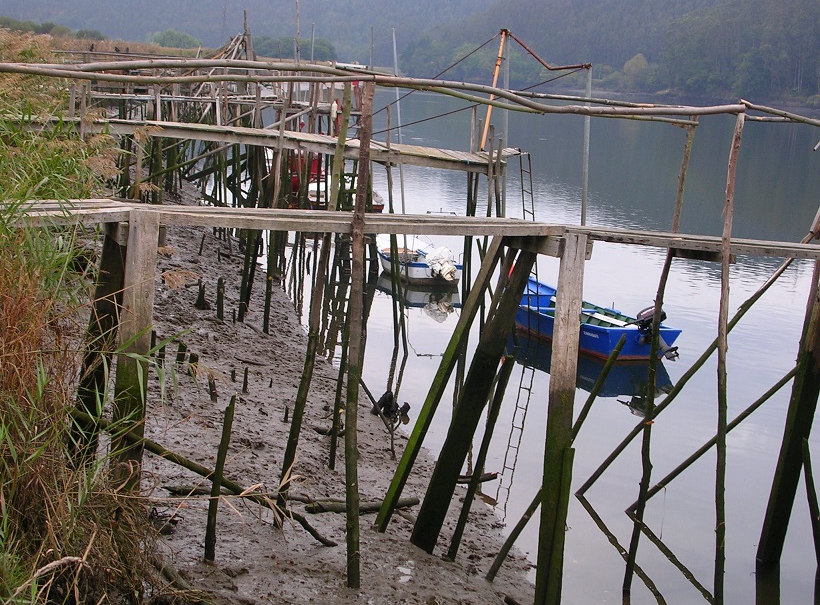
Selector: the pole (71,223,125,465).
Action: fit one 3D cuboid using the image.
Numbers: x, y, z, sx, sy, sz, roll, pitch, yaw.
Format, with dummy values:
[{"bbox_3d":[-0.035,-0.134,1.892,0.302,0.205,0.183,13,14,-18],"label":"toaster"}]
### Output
[{"bbox_3d":[-2.419,0.353,12.365,0.200,2.078,0.200,2,24,-22],"label":"pole"}]

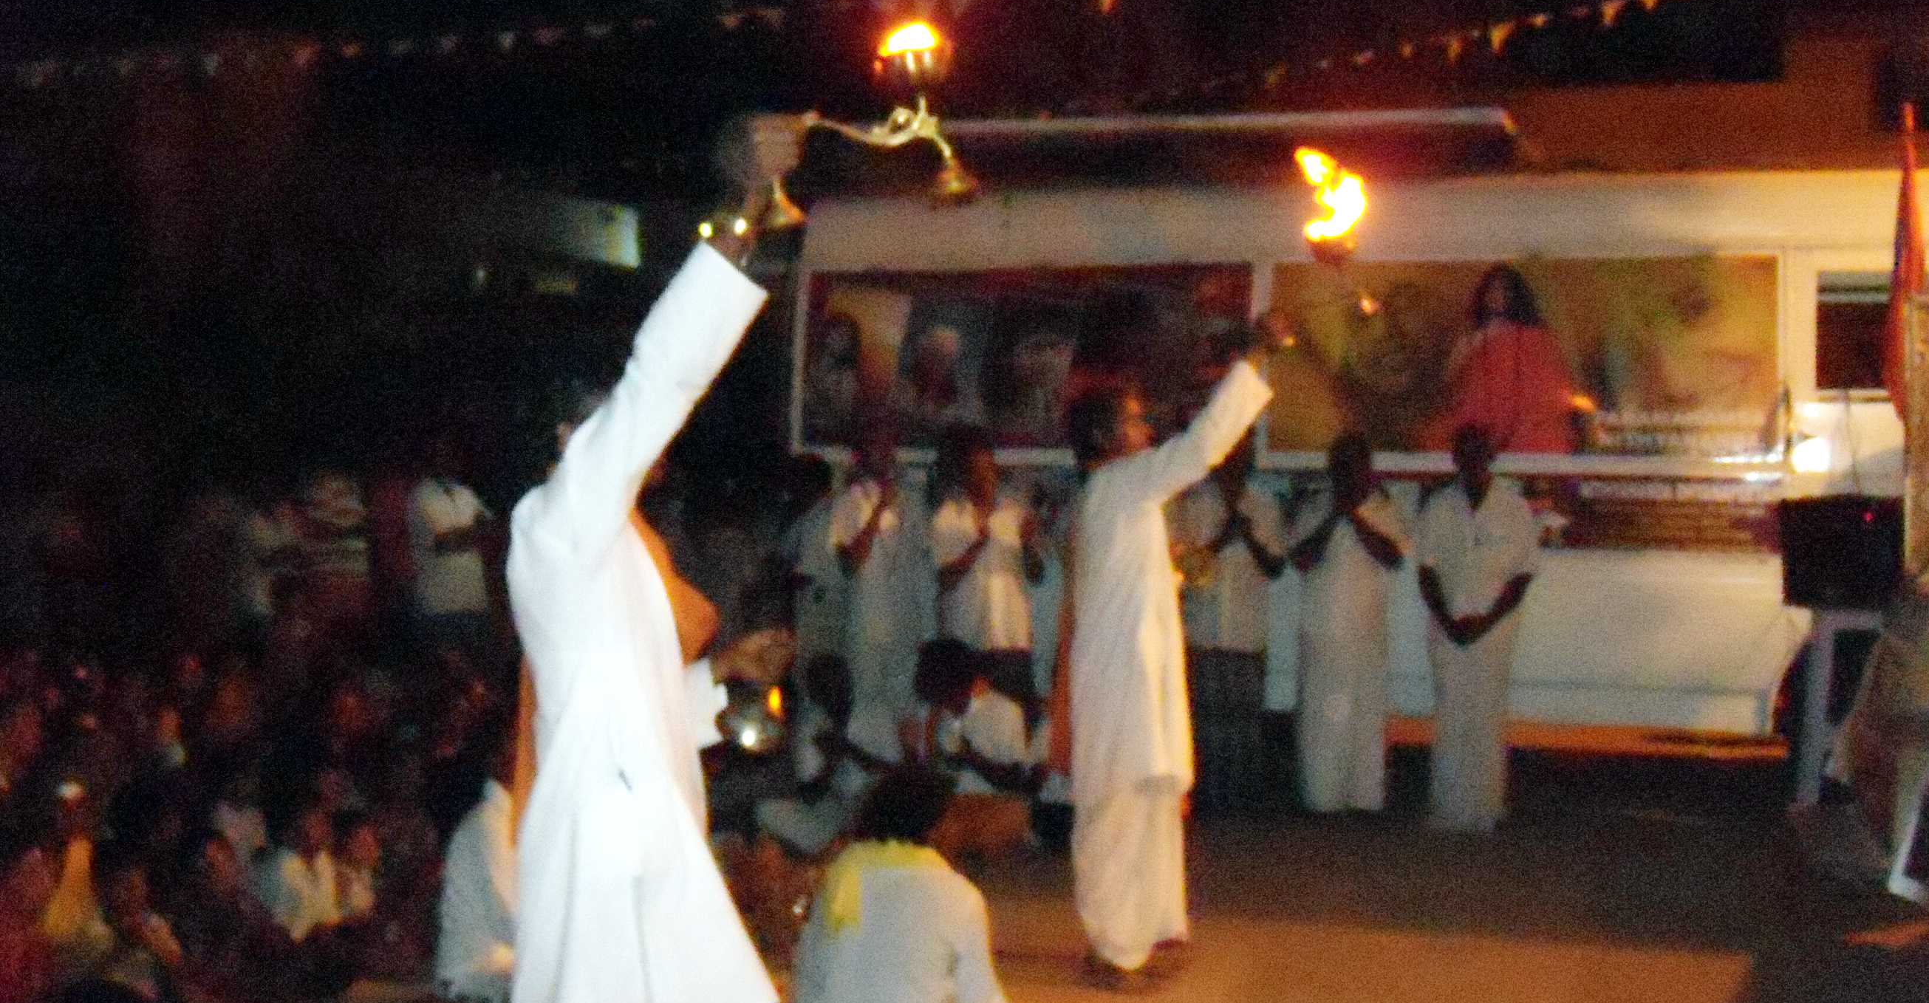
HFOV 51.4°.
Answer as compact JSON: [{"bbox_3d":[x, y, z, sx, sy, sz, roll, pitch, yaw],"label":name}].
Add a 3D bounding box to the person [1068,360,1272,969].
[{"bbox_3d":[0.595,0.477,5.800,0.560,1.769,0.500,1,0,-11],"label":"person"}]

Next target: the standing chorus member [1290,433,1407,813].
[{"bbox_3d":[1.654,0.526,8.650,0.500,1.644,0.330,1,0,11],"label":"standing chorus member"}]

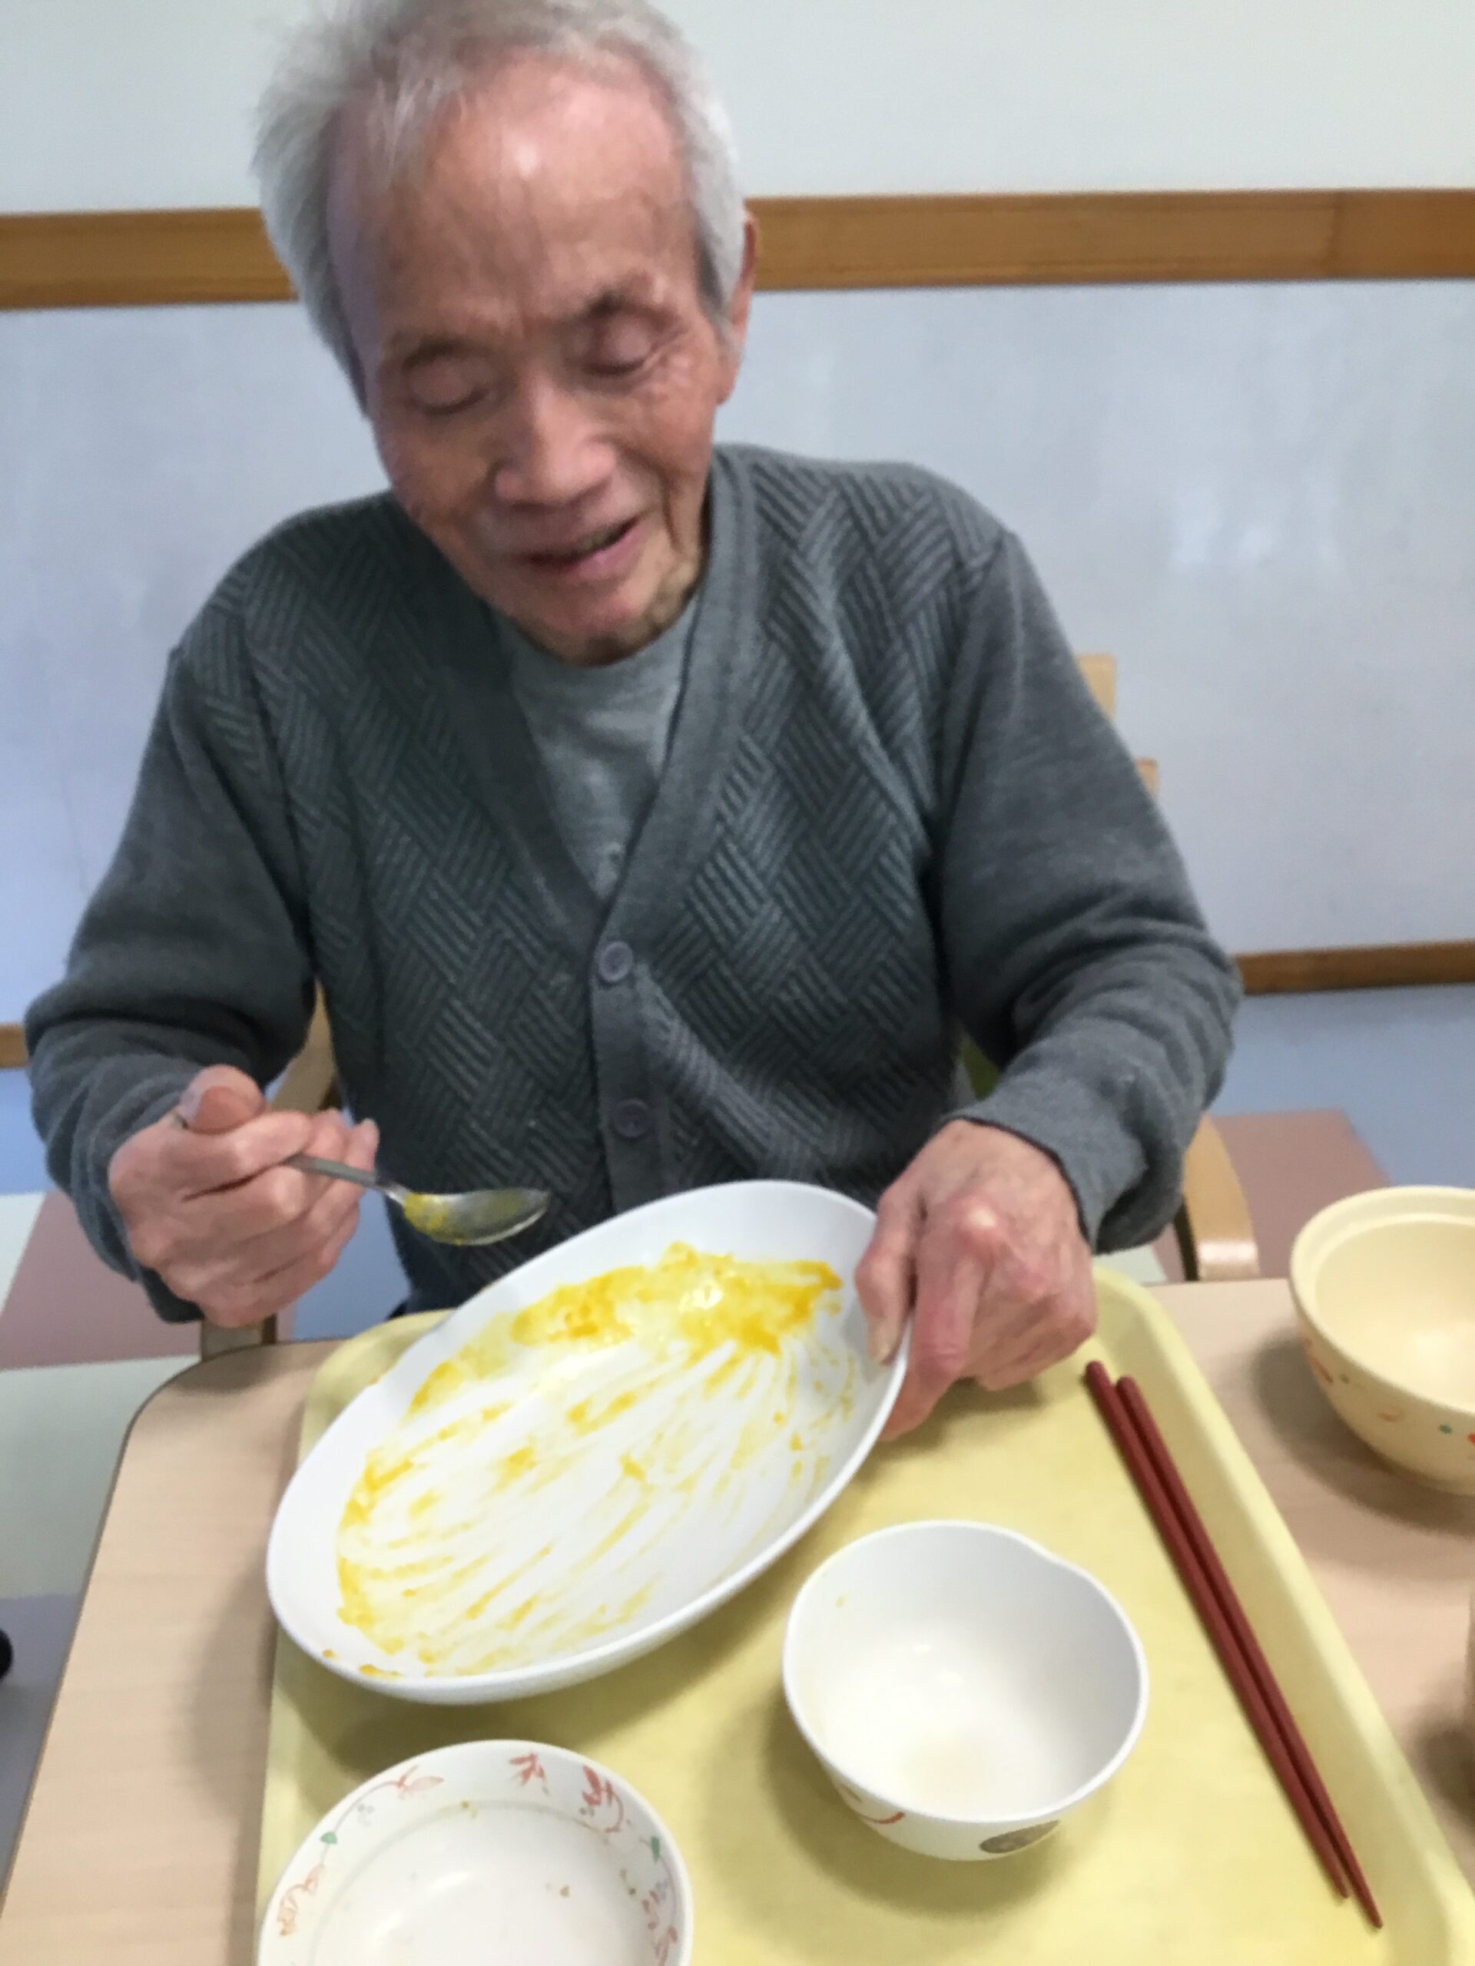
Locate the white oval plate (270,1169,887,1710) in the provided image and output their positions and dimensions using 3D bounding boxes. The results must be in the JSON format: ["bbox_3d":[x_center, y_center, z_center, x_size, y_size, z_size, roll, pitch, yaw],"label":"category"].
[{"bbox_3d":[-0.041,0.168,0.637,0.258,0.042,0.188,-32,37,-28],"label":"white oval plate"}]

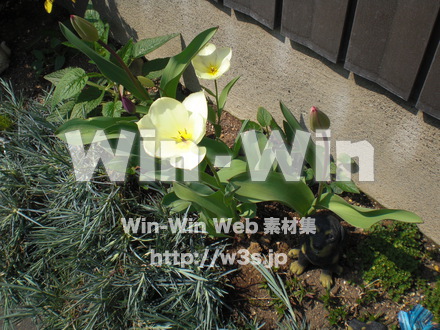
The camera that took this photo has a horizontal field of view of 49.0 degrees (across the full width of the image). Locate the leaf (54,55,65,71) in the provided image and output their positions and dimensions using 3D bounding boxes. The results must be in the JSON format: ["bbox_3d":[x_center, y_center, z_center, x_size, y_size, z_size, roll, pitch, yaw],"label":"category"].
[{"bbox_3d":[-0.409,-0.261,1.230,0.024,0.012,0.047,8,65,-7],"label":"leaf"}]

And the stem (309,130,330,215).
[{"bbox_3d":[0.177,0.010,0.860,0.020,0.210,0.022,-2,48,0],"label":"stem"}]

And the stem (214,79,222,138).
[{"bbox_3d":[-0.006,-0.115,1.022,0.009,0.181,0.009,-1,53,1],"label":"stem"}]

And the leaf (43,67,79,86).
[{"bbox_3d":[-0.373,-0.210,1.140,0.076,0.018,0.046,-8,78,-15],"label":"leaf"}]

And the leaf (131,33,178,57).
[{"bbox_3d":[-0.150,-0.283,1.130,0.110,0.020,0.045,-24,80,0],"label":"leaf"}]

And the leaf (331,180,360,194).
[{"bbox_3d":[0.245,0.044,0.945,0.058,0.018,0.026,-2,48,0],"label":"leaf"}]

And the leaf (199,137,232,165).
[{"bbox_3d":[-0.008,-0.027,0.890,0.058,0.035,0.042,-2,48,0],"label":"leaf"}]

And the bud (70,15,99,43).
[{"bbox_3d":[-0.280,-0.283,1.000,0.038,0.075,0.038,-45,31,0],"label":"bud"}]

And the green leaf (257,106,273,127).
[{"bbox_3d":[0.090,-0.097,0.980,0.034,0.044,0.014,-12,13,1],"label":"green leaf"}]

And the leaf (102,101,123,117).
[{"bbox_3d":[-0.245,-0.126,1.105,0.043,0.015,0.052,-2,55,-6],"label":"leaf"}]

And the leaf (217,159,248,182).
[{"bbox_3d":[0.022,0.010,0.865,0.056,0.030,0.038,-2,48,0],"label":"leaf"}]

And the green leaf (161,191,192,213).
[{"bbox_3d":[-0.082,0.074,0.930,0.054,0.018,0.036,0,69,0],"label":"green leaf"}]

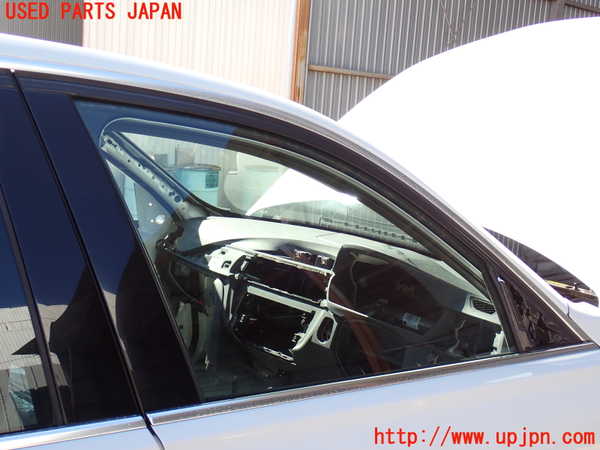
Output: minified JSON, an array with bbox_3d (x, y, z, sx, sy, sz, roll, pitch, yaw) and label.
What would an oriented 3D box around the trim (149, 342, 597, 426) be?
[{"bbox_3d":[0.214,0.263,1.343,1.030,0.020,0.018,0,10,-35],"label":"trim"}]

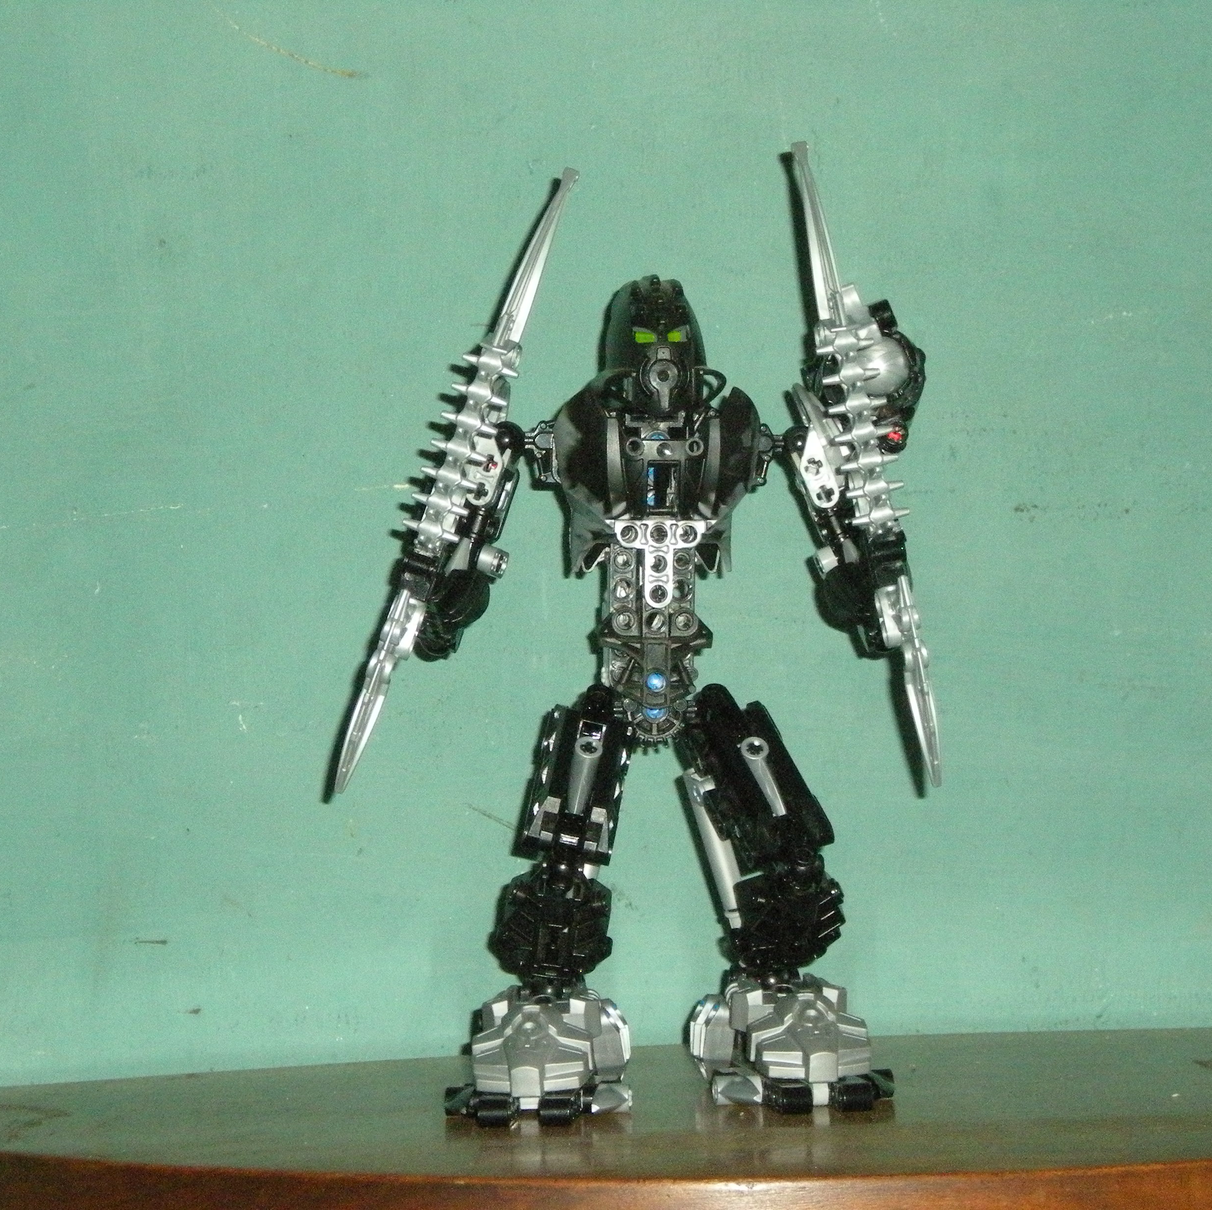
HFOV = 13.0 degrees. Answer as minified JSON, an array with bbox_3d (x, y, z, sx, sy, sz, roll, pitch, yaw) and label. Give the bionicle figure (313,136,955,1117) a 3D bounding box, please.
[{"bbox_3d":[0.007,0.007,1.432,0.163,0.256,0.092,-3,2,-5],"label":"bionicle figure"}]

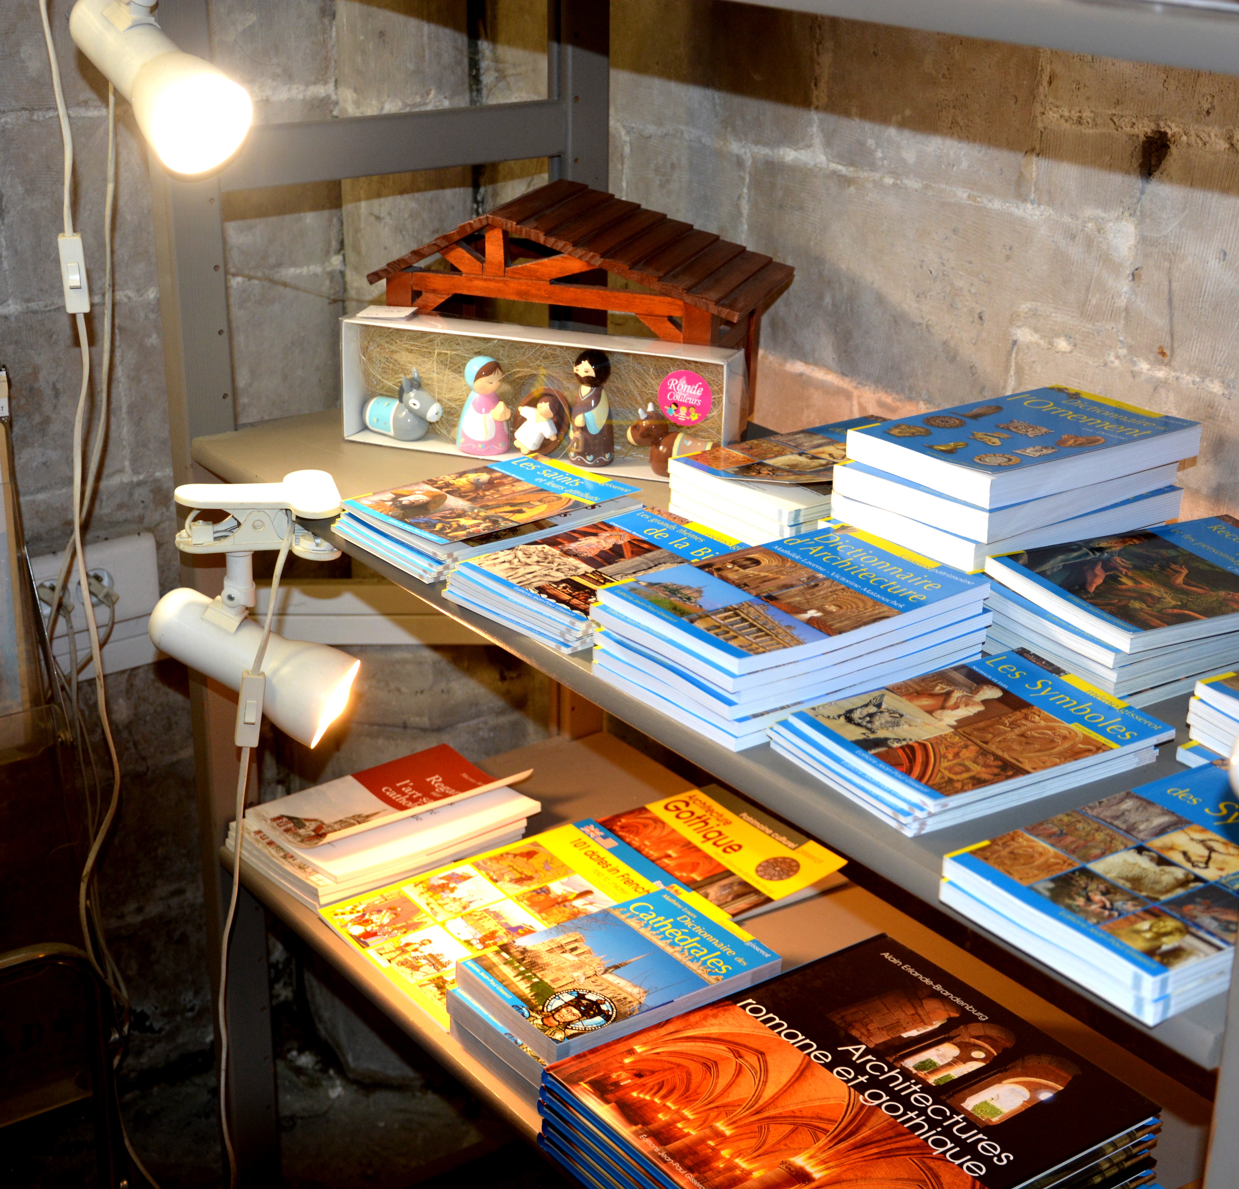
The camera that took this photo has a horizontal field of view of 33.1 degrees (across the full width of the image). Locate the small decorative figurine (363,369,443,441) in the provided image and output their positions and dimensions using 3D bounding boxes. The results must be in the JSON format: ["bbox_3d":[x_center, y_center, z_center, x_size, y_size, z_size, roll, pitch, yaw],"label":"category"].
[{"bbox_3d":[-0.172,-0.151,1.652,0.056,0.053,0.033,14,25,30],"label":"small decorative figurine"}]

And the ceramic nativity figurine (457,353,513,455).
[{"bbox_3d":[-0.107,-0.149,1.627,0.041,0.071,0.038,19,28,38],"label":"ceramic nativity figurine"}]

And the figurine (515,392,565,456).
[{"bbox_3d":[-0.062,-0.132,1.618,0.039,0.045,0.030,7,23,15],"label":"figurine"}]

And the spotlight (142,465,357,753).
[{"bbox_3d":[-0.262,0.011,1.495,0.144,0.200,0.071,6,22,12],"label":"spotlight"}]

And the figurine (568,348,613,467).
[{"bbox_3d":[-0.022,-0.143,1.597,0.033,0.082,0.033,1,22,0],"label":"figurine"}]

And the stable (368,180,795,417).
[{"bbox_3d":[-0.029,-0.225,1.675,0.306,0.182,0.156,8,23,18],"label":"stable"}]

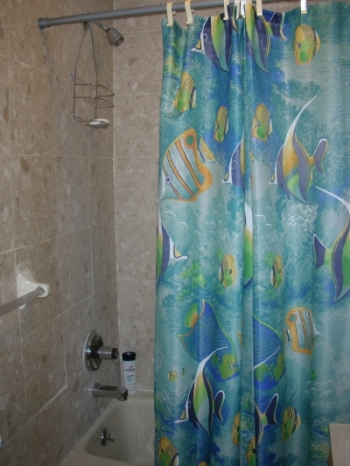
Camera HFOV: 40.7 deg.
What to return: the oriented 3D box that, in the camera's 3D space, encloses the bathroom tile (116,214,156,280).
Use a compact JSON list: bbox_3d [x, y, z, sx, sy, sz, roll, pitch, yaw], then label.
[{"bbox_3d":[-0.152,0.086,2.399,0.298,0.305,0.010,1,8,14],"label":"bathroom tile"}]

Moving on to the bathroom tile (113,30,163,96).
[{"bbox_3d":[-0.154,-0.801,2.232,0.295,0.303,0.015,1,8,14],"label":"bathroom tile"}]

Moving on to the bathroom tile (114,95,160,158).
[{"bbox_3d":[-0.155,-0.524,2.314,0.298,0.305,0.010,1,8,14],"label":"bathroom tile"}]

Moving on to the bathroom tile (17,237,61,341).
[{"bbox_3d":[-0.476,0.183,1.654,0.015,0.303,0.301,1,8,14],"label":"bathroom tile"}]

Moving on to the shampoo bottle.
[{"bbox_3d":[-0.231,0.724,2.417,0.066,0.210,0.052,-1,8,-6],"label":"shampoo bottle"}]

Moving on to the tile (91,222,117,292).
[{"bbox_3d":[-0.336,0.104,2.232,0.015,0.303,0.301,1,8,14],"label":"tile"}]

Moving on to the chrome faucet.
[{"bbox_3d":[-0.297,0.729,2.170,0.155,0.056,0.052,1,8,14],"label":"chrome faucet"}]

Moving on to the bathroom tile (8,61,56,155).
[{"bbox_3d":[-0.485,-0.416,1.609,0.010,0.305,0.305,1,8,14],"label":"bathroom tile"}]

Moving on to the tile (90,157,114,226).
[{"bbox_3d":[-0.344,-0.202,2.240,0.010,0.305,0.305,1,8,14],"label":"tile"}]

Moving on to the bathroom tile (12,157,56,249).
[{"bbox_3d":[-0.479,-0.115,1.612,0.015,0.303,0.301,1,8,14],"label":"bathroom tile"}]

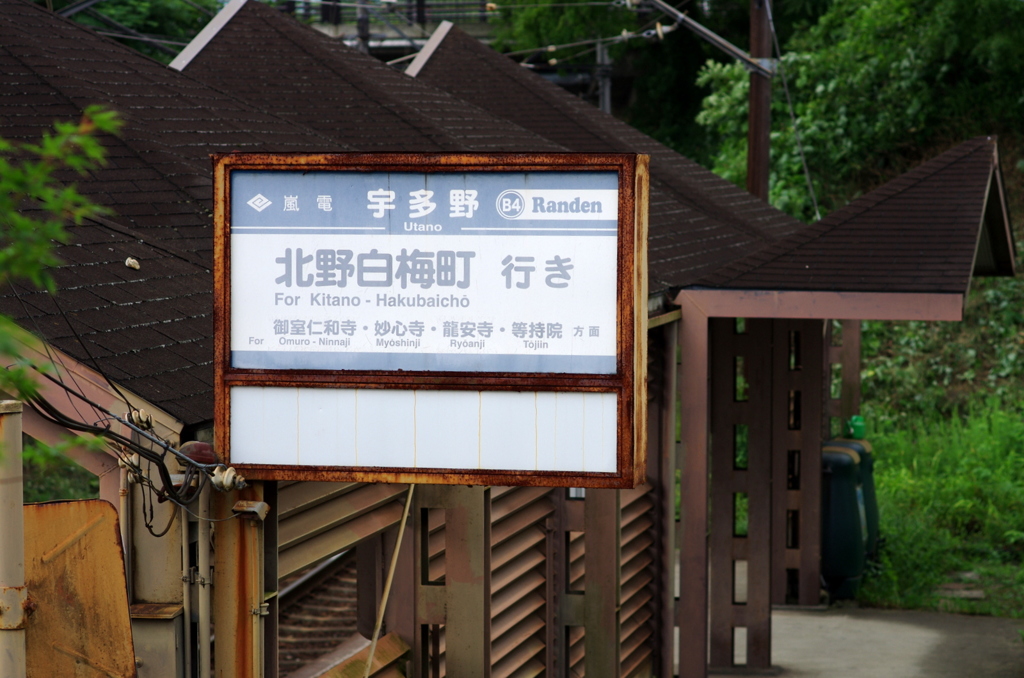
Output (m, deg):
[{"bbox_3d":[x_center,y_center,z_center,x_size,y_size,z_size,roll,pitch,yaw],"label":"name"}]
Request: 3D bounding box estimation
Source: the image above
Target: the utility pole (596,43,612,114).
[{"bbox_3d":[1.649,-2.151,53.206,0.250,6.400,0.250,1,4,11],"label":"utility pole"}]

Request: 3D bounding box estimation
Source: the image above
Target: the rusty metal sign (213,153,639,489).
[{"bbox_3d":[-0.248,-0.063,9.040,1.300,0.993,0.210,1,4,12],"label":"rusty metal sign"}]

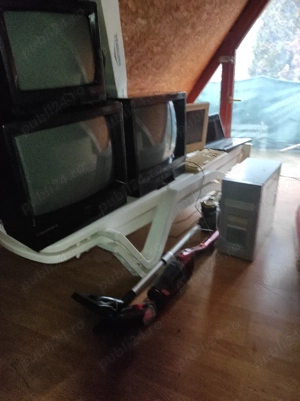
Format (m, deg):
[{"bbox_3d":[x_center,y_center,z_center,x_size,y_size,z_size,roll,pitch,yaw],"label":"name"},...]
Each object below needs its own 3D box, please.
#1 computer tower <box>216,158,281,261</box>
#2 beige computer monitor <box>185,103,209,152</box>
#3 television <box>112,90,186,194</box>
[{"bbox_3d":[0.553,0.036,1.596,0.189,0.420,0.400,14,29,32],"label":"computer tower"},{"bbox_3d":[0.158,-0.526,2.141,0.370,0.345,0.360,-23,31,-38],"label":"beige computer monitor"},{"bbox_3d":[-0.107,-0.358,1.666,0.450,0.468,0.461,15,30,34],"label":"television"}]

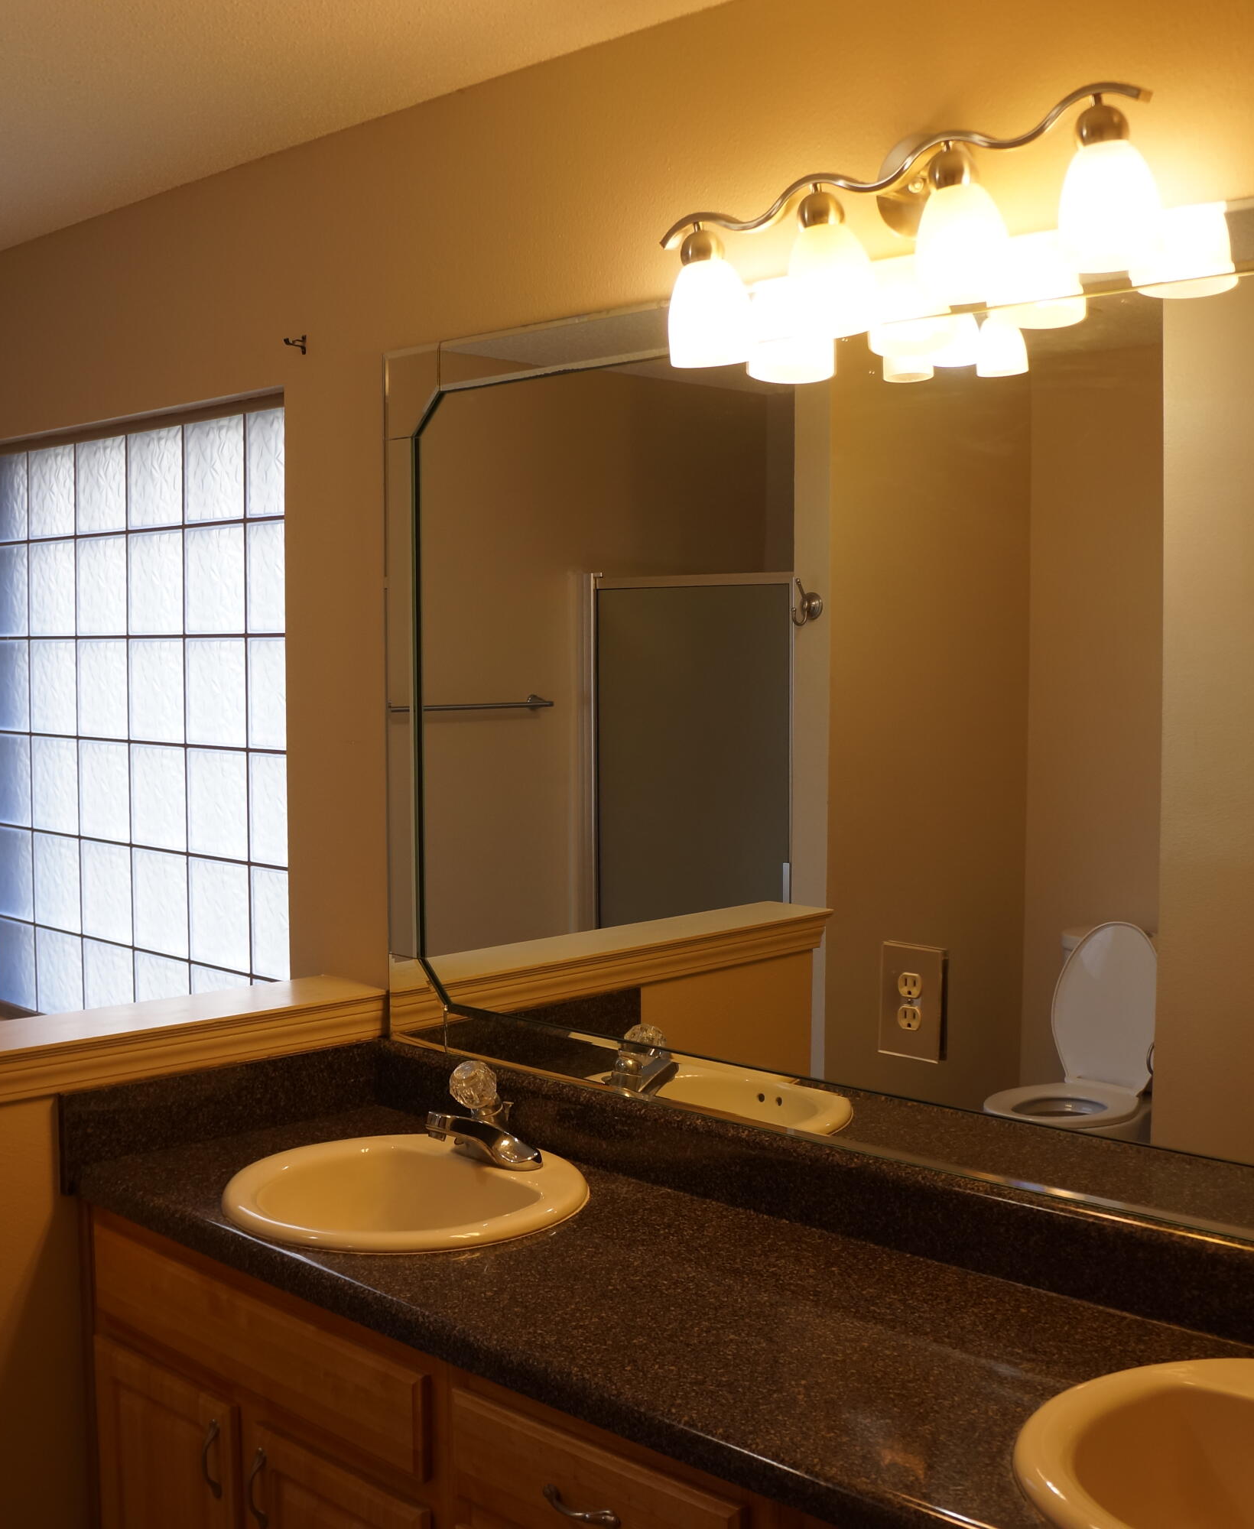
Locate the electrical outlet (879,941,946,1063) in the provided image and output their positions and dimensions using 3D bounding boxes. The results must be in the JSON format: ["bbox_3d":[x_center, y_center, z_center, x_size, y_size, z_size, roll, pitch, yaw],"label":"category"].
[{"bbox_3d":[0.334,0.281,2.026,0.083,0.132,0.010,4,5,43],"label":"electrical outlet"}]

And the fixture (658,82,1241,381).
[{"bbox_3d":[0.302,-0.600,1.915,0.660,0.215,0.150,4,5,43],"label":"fixture"}]

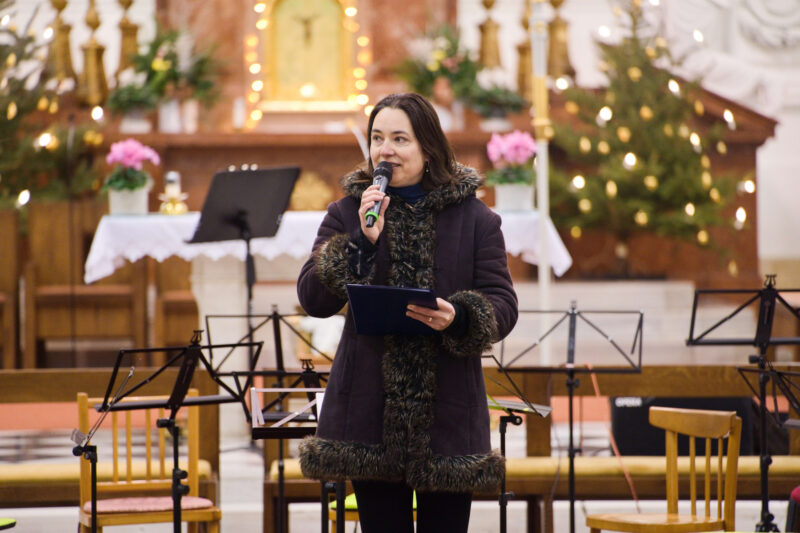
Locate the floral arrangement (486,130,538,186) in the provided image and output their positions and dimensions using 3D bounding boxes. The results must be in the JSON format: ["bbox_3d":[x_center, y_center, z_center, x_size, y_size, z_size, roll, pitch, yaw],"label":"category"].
[{"bbox_3d":[0.482,-0.476,14.550,0.227,0.235,0.225,0,2,0],"label":"floral arrangement"}]

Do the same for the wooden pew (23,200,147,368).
[{"bbox_3d":[-1.715,0.120,18.200,0.660,0.970,0.580,0,2,-3],"label":"wooden pew"}]

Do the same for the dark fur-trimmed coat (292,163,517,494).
[{"bbox_3d":[0.020,0.162,8.700,0.575,0.850,0.400,0,2,5],"label":"dark fur-trimmed coat"}]

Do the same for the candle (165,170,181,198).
[{"bbox_3d":[-0.990,-0.357,14.500,0.067,0.122,0.067,0,2,0],"label":"candle"}]

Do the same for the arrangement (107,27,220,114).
[{"bbox_3d":[-1.561,-1.294,22.000,0.750,0.580,0.500,0,2,0],"label":"arrangement"}]

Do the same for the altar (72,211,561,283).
[{"bbox_3d":[-0.318,-0.088,14.600,2.080,0.290,0.850,0,2,-3],"label":"altar"}]

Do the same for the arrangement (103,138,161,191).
[{"bbox_3d":[-1.168,-0.444,14.500,0.250,0.226,0.240,0,2,0],"label":"arrangement"}]

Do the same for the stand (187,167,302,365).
[{"bbox_3d":[-0.645,0.172,14.000,0.500,1.190,0.480,-2,2,-41],"label":"stand"}]

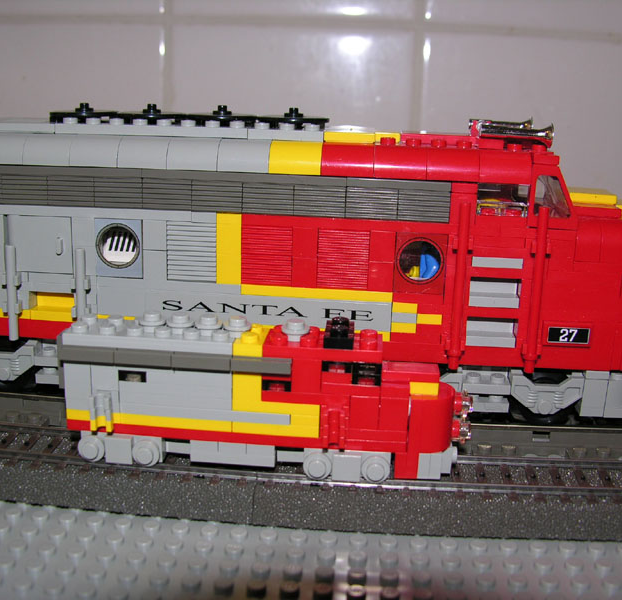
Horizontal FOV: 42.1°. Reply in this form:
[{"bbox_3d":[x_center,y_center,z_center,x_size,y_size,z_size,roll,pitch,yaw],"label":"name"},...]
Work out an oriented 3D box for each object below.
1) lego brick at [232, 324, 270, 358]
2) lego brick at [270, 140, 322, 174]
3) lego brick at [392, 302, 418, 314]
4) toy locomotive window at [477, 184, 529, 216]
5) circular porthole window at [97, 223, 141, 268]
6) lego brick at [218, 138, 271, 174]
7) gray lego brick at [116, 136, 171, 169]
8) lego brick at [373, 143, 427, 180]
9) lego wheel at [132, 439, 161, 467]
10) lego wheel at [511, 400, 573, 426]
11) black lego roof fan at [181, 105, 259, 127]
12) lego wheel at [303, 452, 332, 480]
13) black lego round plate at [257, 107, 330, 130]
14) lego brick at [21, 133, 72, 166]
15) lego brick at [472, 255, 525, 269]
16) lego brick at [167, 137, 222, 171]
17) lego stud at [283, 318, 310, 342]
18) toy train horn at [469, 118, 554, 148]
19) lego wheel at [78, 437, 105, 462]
[{"bbox_3d":[-0.016,0.011,0.223,0.008,0.005,0.016,3,14,4],"label":"lego brick"},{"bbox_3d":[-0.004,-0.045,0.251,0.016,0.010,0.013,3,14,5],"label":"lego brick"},{"bbox_3d":[0.030,0.002,0.256,0.008,0.003,0.008,3,14,5],"label":"lego brick"},{"bbox_3d":[0.058,-0.031,0.246,0.016,0.010,0.008,3,14,5],"label":"toy locomotive window"},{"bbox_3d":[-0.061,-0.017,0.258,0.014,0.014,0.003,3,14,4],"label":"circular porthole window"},{"bbox_3d":[-0.020,-0.045,0.254,0.016,0.010,0.016,3,14,5],"label":"lego brick"},{"bbox_3d":[-0.051,-0.047,0.257,0.016,0.010,0.016,3,14,5],"label":"gray lego brick"},{"bbox_3d":[0.028,-0.043,0.249,0.016,0.010,0.016,3,14,5],"label":"lego brick"},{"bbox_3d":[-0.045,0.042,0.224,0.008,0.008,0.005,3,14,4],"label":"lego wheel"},{"bbox_3d":[0.076,0.032,0.261,0.018,0.018,0.007,3,14,5],"label":"lego wheel"},{"bbox_3d":[-0.030,-0.061,0.268,0.024,0.007,0.024,3,14,4],"label":"black lego roof fan"},{"bbox_3d":[0.002,0.046,0.224,0.008,0.008,0.005,3,14,6],"label":"lego wheel"},{"bbox_3d":[-0.006,-0.060,0.268,0.024,0.008,0.024,2,13,0],"label":"black lego round plate"},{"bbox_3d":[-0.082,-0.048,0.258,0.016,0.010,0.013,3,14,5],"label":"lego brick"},{"bbox_3d":[0.058,-0.012,0.250,0.016,0.003,0.008,3,14,5],"label":"lego brick"},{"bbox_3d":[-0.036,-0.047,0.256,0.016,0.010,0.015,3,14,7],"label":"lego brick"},{"bbox_3d":[-0.004,0.008,0.222,0.008,0.005,0.008,3,14,4],"label":"lego stud"},{"bbox_3d":[0.064,-0.054,0.260,0.027,0.010,0.016,3,14,5],"label":"toy train horn"},{"bbox_3d":[-0.062,0.042,0.230,0.008,0.008,0.005,3,14,6],"label":"lego wheel"}]

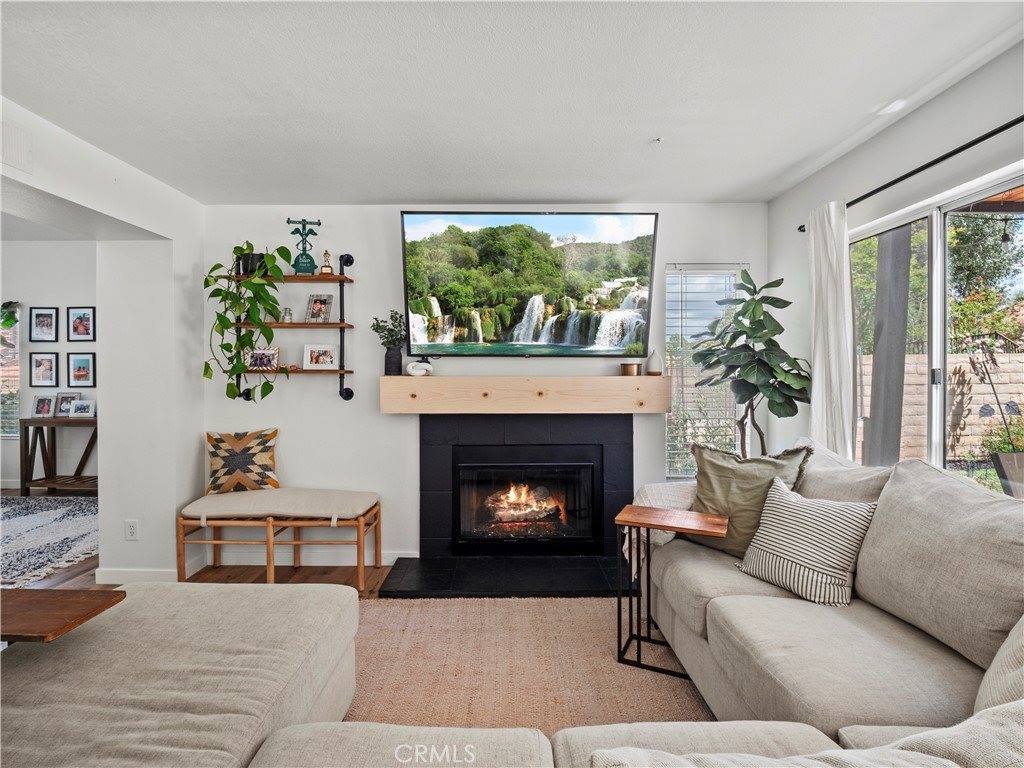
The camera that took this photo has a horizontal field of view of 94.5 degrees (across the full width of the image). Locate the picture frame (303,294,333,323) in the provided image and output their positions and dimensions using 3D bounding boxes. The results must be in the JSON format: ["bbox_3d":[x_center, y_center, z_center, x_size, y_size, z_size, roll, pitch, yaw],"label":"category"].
[{"bbox_3d":[-1.247,-0.490,3.070,0.155,0.200,0.030,0,-17,-5],"label":"picture frame"}]

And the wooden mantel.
[{"bbox_3d":[0.088,0.067,3.055,1.820,0.238,0.200,0,1,0],"label":"wooden mantel"}]

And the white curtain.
[{"bbox_3d":[1.630,0.165,2.410,0.120,2.100,0.280,0,1,0],"label":"white curtain"}]

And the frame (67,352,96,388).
[{"bbox_3d":[-4.698,-0.149,5.170,0.310,0.380,0.025,0,1,0],"label":"frame"}]

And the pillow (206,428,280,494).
[{"bbox_3d":[-1.719,0.496,3.030,0.430,0.420,0.130,0,-11,-14],"label":"pillow"}]

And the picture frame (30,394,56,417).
[{"bbox_3d":[-4.964,0.242,5.020,0.240,0.230,0.030,0,-10,-8],"label":"picture frame"}]

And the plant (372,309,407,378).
[{"bbox_3d":[-0.785,-0.268,3.060,0.230,0.430,0.190,0,1,0],"label":"plant"}]

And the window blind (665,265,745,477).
[{"bbox_3d":[1.314,-0.084,3.190,0.550,1.440,0.060,0,1,0],"label":"window blind"}]

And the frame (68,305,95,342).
[{"bbox_3d":[-4.697,-0.650,5.170,0.302,0.370,0.030,0,1,0],"label":"frame"}]

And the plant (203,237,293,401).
[{"bbox_3d":[-1.661,-0.398,2.990,0.500,0.980,0.300,0,1,0],"label":"plant"}]

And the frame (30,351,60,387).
[{"bbox_3d":[-5.109,-0.151,5.170,0.302,0.370,0.030,0,1,0],"label":"frame"}]

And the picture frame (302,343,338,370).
[{"bbox_3d":[-1.234,-0.169,3.060,0.225,0.160,0.030,0,-9,-5],"label":"picture frame"}]

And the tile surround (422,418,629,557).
[{"bbox_3d":[0.095,0.677,3.150,1.430,0.970,0.060,0,1,0],"label":"tile surround"}]

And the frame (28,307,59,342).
[{"bbox_3d":[-5.109,-0.643,5.170,0.310,0.380,0.025,0,1,0],"label":"frame"}]

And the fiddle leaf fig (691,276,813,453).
[{"bbox_3d":[1.364,0.283,2.730,0.630,1.860,0.600,0,1,0],"label":"fiddle leaf fig"}]

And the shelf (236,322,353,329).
[{"bbox_3d":[-1.433,-0.373,3.070,0.760,0.030,0.180,0,1,0],"label":"shelf"}]

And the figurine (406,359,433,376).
[{"bbox_3d":[-0.593,-0.097,3.050,0.165,0.088,0.075,0,1,0],"label":"figurine"}]

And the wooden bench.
[{"bbox_3d":[-1.420,0.968,2.970,1.120,0.510,0.380,0,1,0],"label":"wooden bench"}]

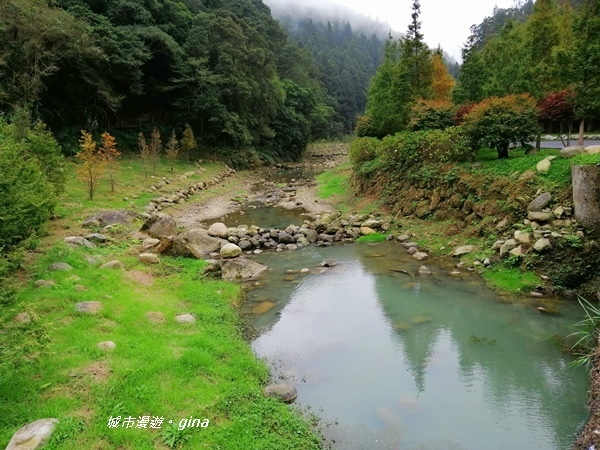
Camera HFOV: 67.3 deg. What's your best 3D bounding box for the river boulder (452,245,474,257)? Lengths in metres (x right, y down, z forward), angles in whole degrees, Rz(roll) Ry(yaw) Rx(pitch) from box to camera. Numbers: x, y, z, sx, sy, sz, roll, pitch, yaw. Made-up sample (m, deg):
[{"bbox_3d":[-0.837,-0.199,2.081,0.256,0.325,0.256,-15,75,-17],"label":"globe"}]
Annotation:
[{"bbox_3d":[5.905,0.928,16.300,0.700,0.300,0.480,5,13,20],"label":"river boulder"}]

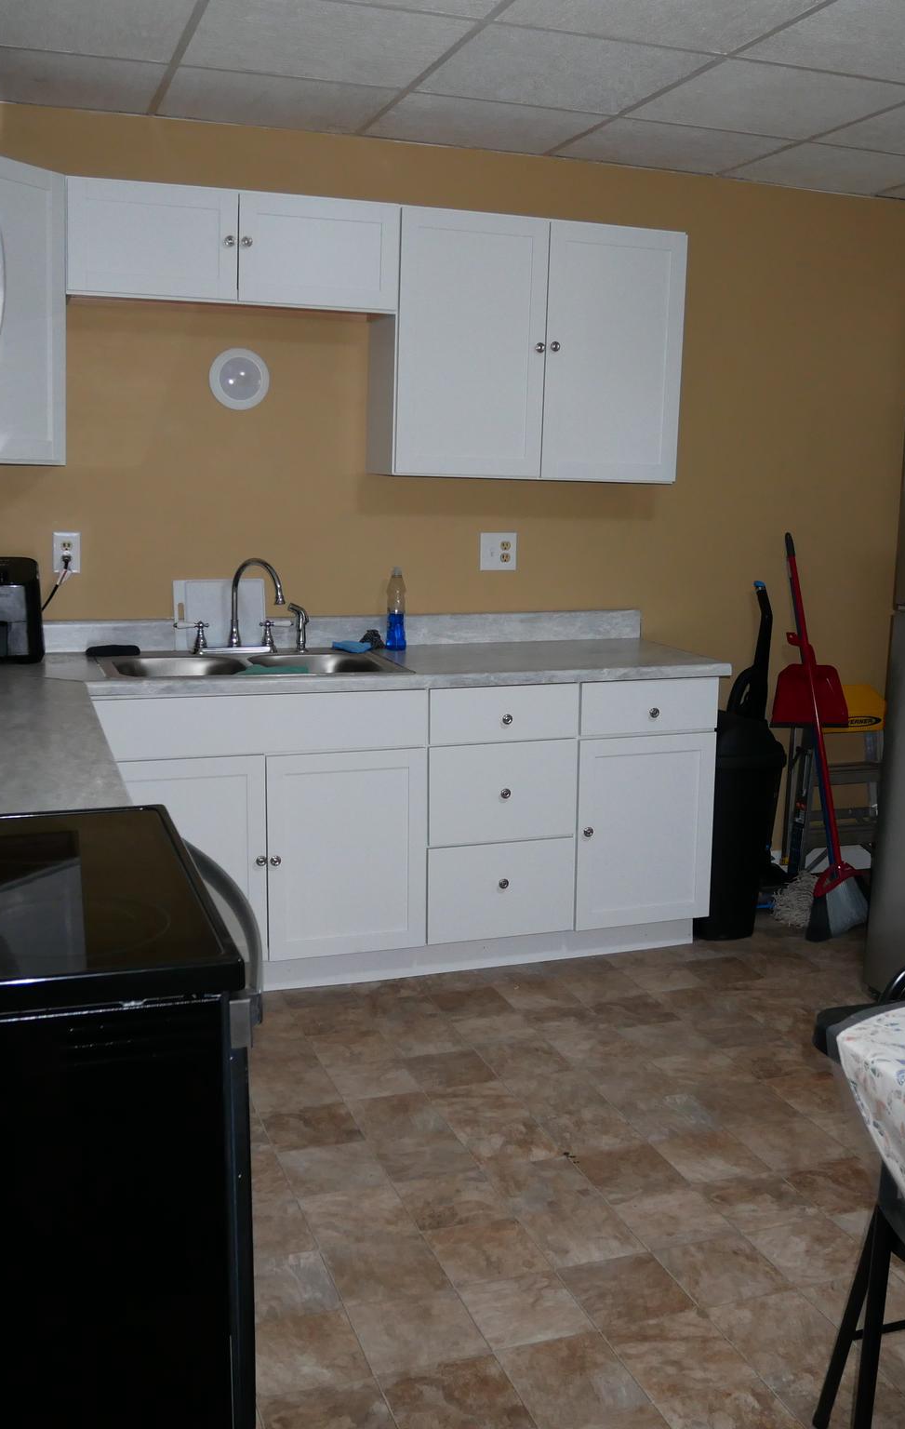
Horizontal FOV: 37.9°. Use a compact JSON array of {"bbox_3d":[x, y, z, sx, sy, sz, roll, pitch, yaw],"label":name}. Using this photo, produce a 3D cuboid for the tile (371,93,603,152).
[{"bbox_3d":[0.090,-1.723,3.860,0.607,0.018,0.494,-2,11,-19],"label":"tile"}]

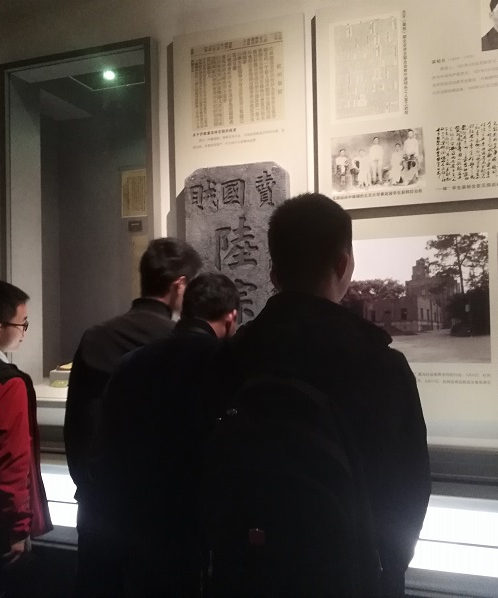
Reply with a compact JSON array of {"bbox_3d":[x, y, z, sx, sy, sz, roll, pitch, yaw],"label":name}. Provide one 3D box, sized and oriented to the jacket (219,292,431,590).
[{"bbox_3d":[0.130,0.301,1.210,0.490,0.640,0.310,-2,-2,20],"label":"jacket"}]

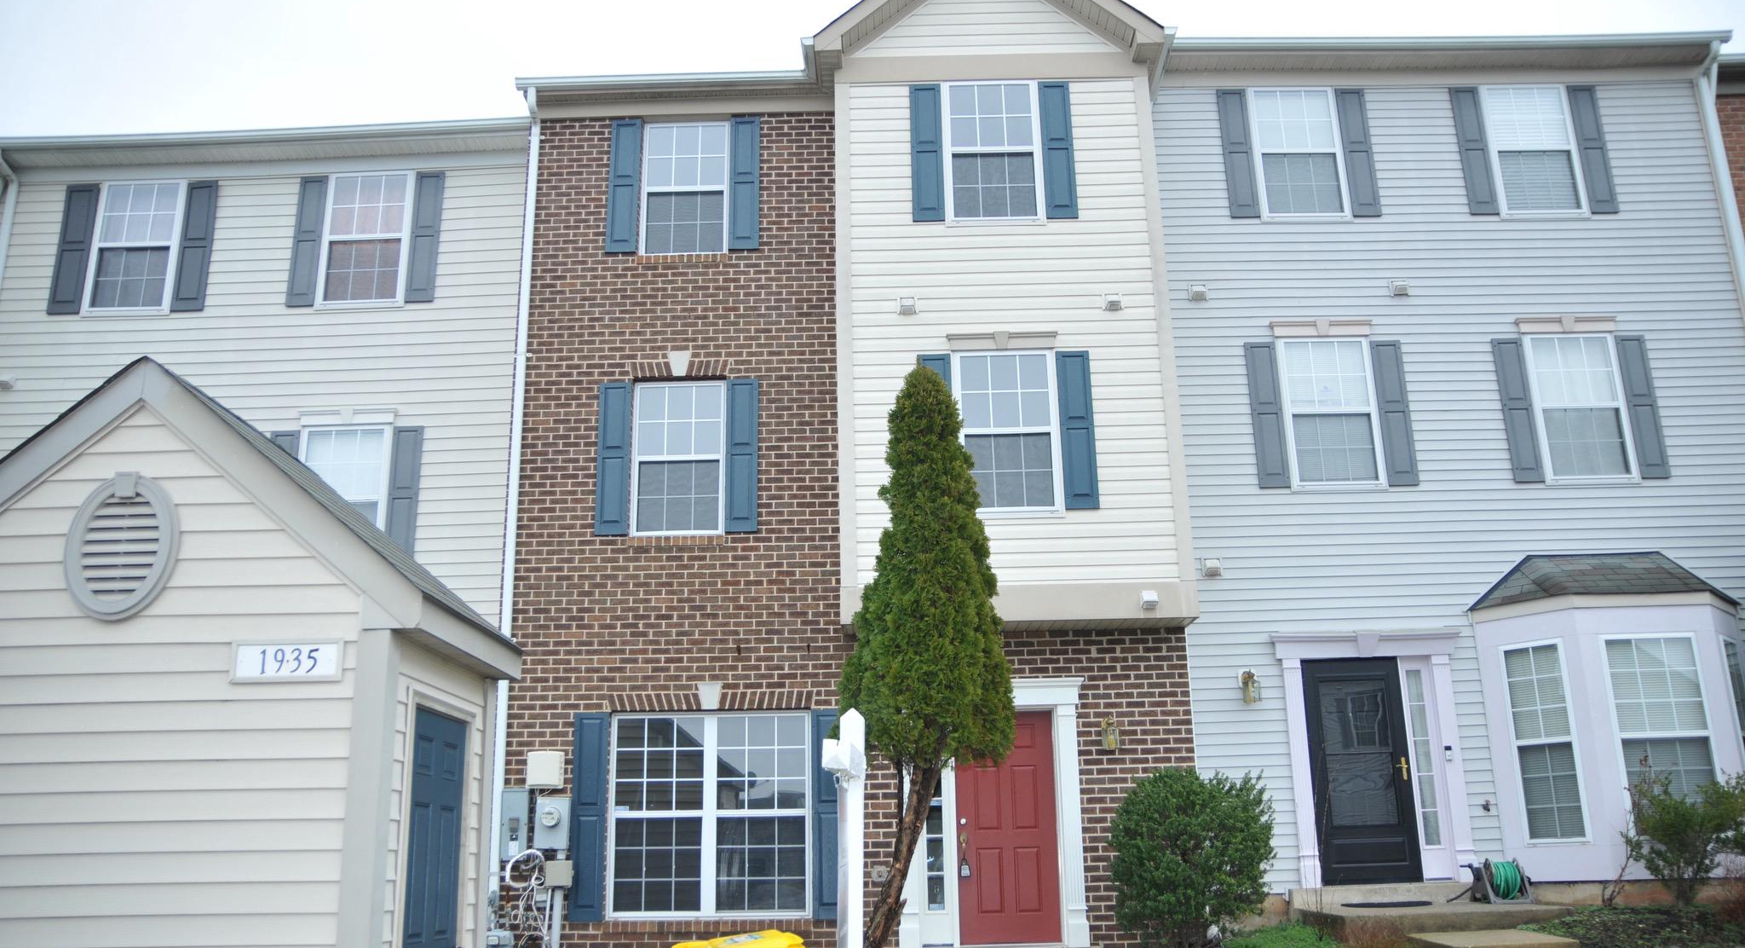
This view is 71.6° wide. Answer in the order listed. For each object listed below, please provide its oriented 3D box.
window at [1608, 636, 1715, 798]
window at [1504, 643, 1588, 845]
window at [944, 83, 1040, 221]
[{"bbox_3d":[7.127,2.348,10.894,0.880,1.790,0.090,-1,-15,-1],"label":"window"},{"bbox_3d":[6.179,2.459,11.122,0.560,1.790,0.090,-15,-20,42],"label":"window"},{"bbox_3d":[1.156,-3.104,11.725,0.900,1.500,0.090,-1,-15,0],"label":"window"}]

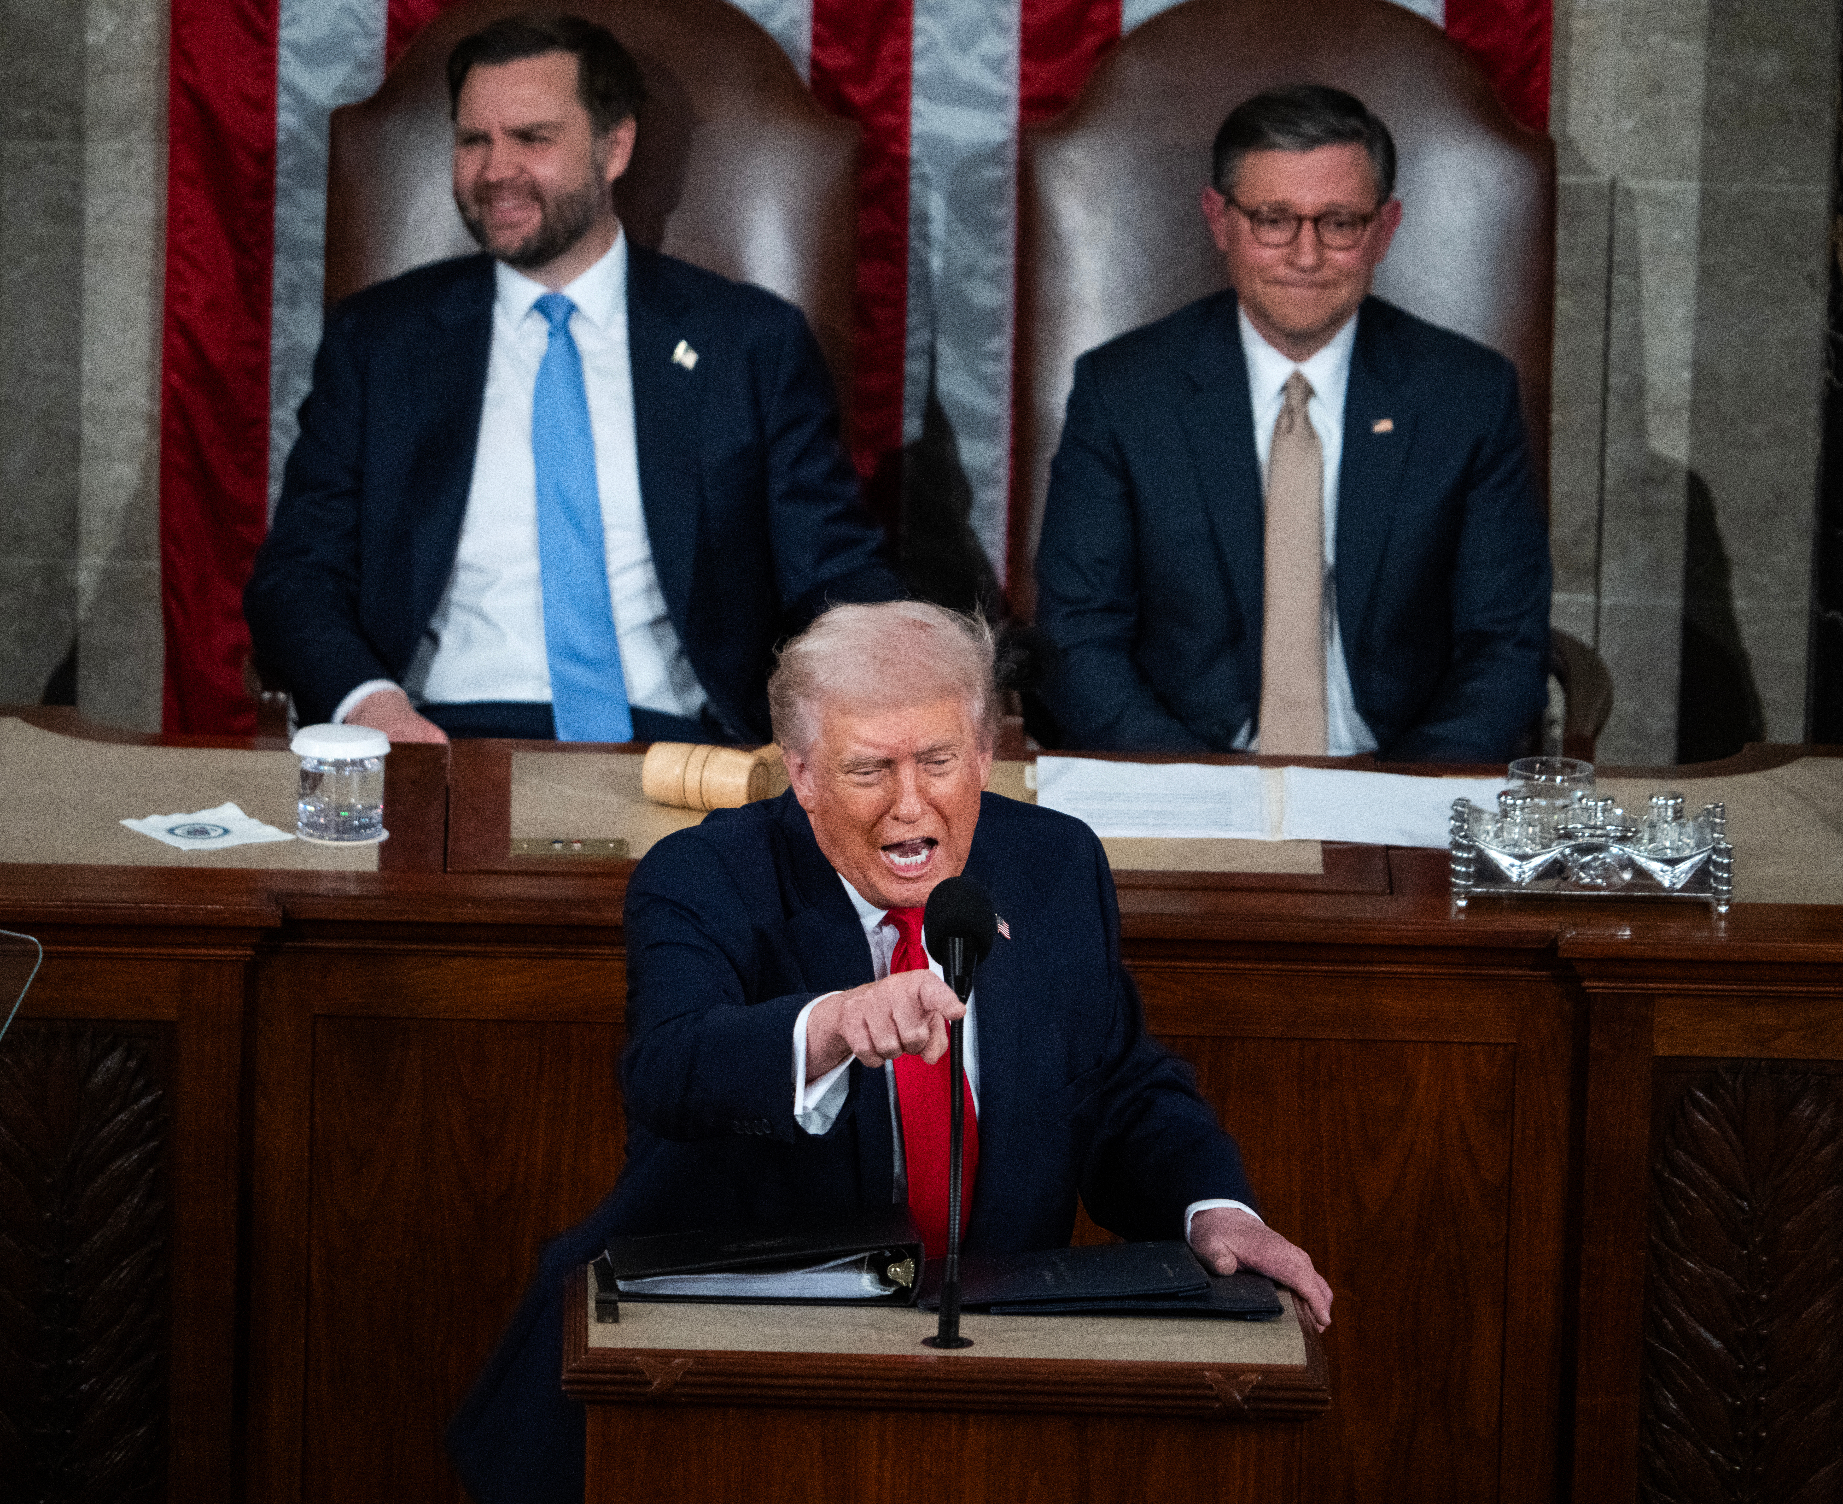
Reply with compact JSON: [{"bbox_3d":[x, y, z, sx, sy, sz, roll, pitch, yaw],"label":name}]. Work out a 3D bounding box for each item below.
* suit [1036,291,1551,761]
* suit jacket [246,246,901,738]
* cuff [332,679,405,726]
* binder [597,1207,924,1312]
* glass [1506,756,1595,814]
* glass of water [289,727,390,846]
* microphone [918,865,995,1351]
[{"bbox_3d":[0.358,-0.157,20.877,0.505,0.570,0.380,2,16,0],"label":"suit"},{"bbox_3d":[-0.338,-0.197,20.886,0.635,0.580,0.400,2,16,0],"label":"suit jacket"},{"bbox_3d":[-0.529,-0.046,20.774,0.070,0.060,0.060,-9,19,-33],"label":"cuff"},{"bbox_3d":[-0.143,0.441,19.160,0.277,0.058,0.290,1,8,-2],"label":"binder"},{"bbox_3d":[0.593,0.056,20.378,0.085,0.086,0.085,2,16,0],"label":"glass"},{"bbox_3d":[-0.546,0.029,20.347,0.094,0.093,0.094,2,16,0],"label":"glass of water"},{"bbox_3d":[0.032,0.313,18.792,0.062,0.427,0.068,2,16,0],"label":"microphone"}]

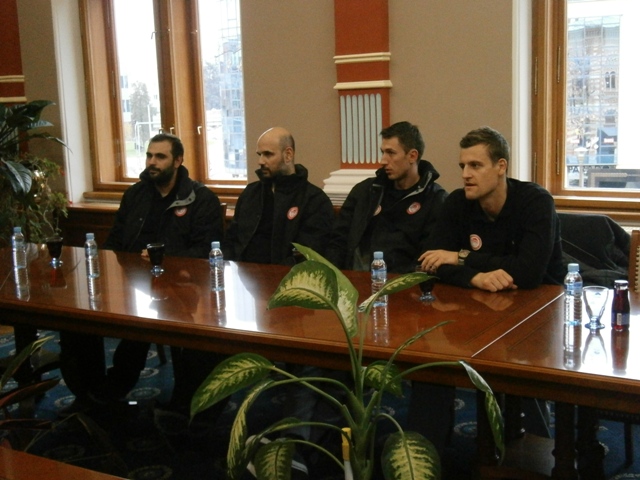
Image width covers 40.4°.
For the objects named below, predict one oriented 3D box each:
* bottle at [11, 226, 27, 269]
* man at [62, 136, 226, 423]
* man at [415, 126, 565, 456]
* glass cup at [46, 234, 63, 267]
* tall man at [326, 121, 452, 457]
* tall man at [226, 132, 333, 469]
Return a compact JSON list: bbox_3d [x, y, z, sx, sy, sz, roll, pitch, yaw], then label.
[{"bbox_3d":[-1.354,0.035,3.910,0.053,0.181,0.053,3,11,32],"label":"bottle"},{"bbox_3d":[-0.799,0.137,4.319,0.600,1.330,0.720,2,10,27],"label":"man"},{"bbox_3d":[0.636,0.232,3.337,0.580,1.345,0.660,4,11,35],"label":"man"},{"bbox_3d":[-1.201,0.056,3.925,0.075,0.124,0.075,-2,9,0],"label":"glass cup"},{"bbox_3d":[0.325,0.190,3.609,0.580,1.365,0.700,4,11,34],"label":"tall man"},{"bbox_3d":[-0.244,0.178,3.869,0.560,1.350,0.800,3,10,29],"label":"tall man"}]

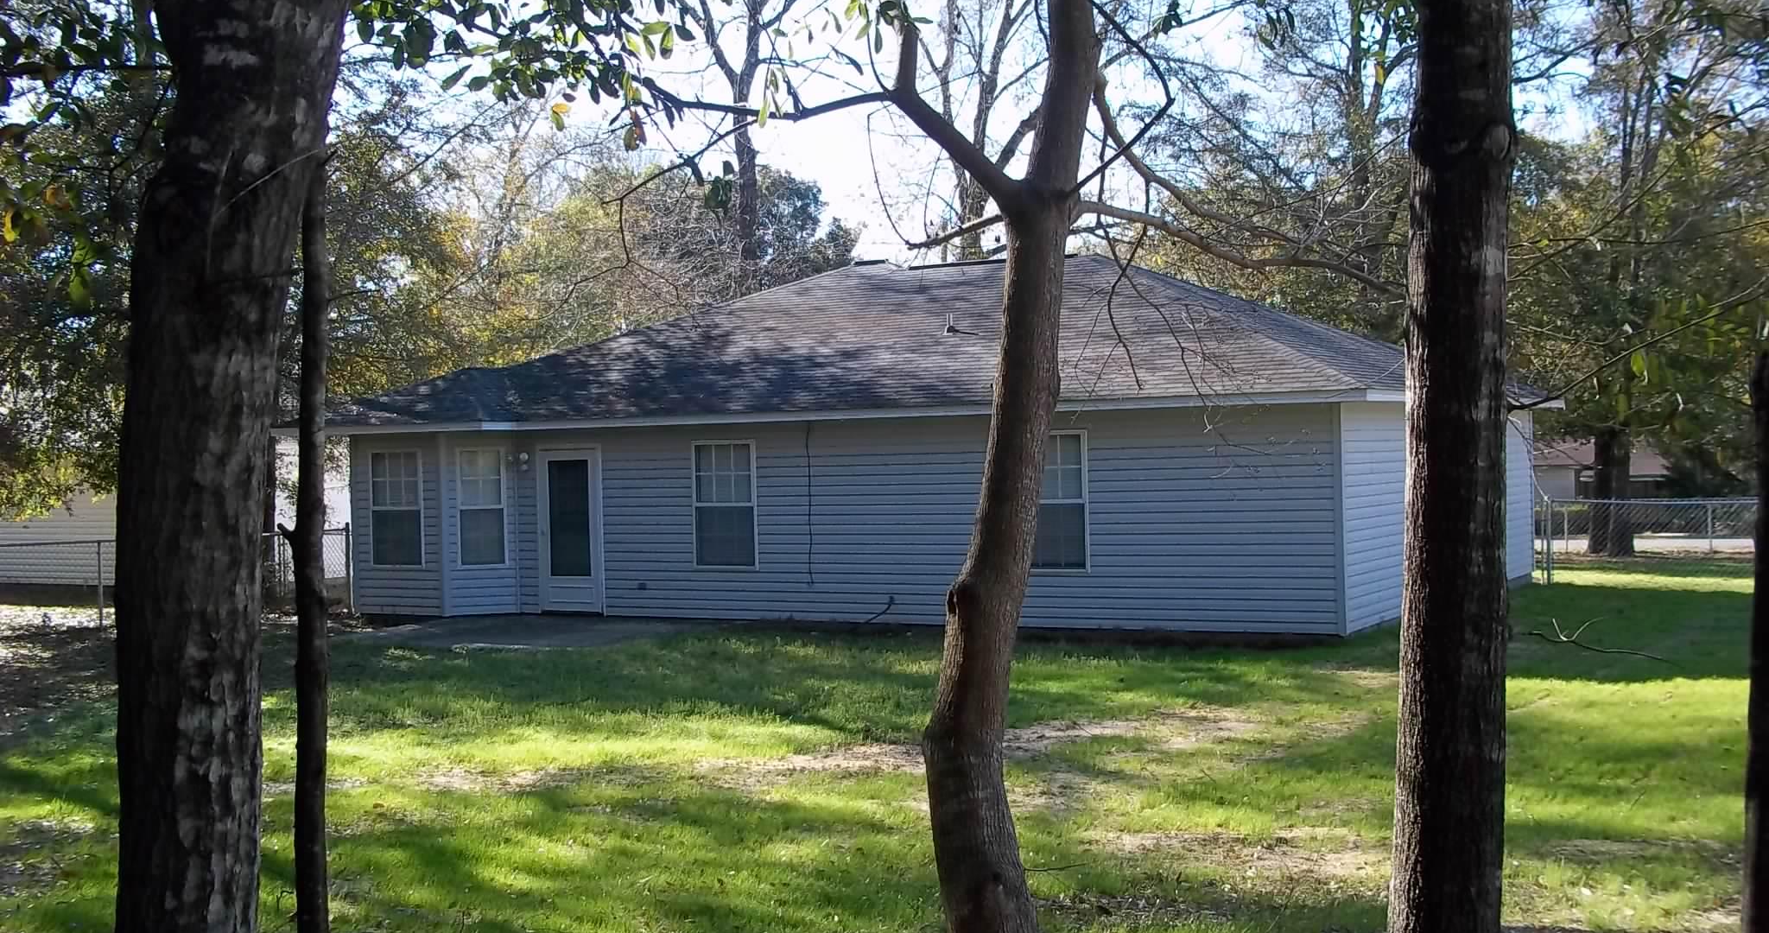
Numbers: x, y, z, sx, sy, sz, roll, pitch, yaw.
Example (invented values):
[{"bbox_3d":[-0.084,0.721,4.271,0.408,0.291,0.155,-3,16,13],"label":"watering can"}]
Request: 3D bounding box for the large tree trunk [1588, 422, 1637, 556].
[{"bbox_3d":[15.440,0.483,39.000,0.930,2.850,0.850,-2,0,0],"label":"large tree trunk"}]

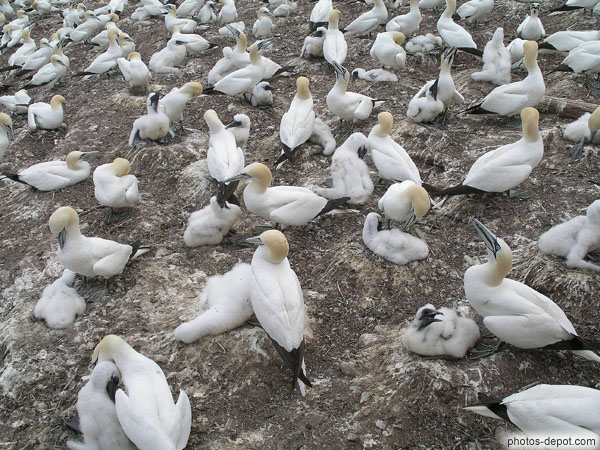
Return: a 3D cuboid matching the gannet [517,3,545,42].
[{"bbox_3d":[1.948,-1.722,5.430,0.250,0.390,0.400,-4,30,0],"label":"gannet"}]

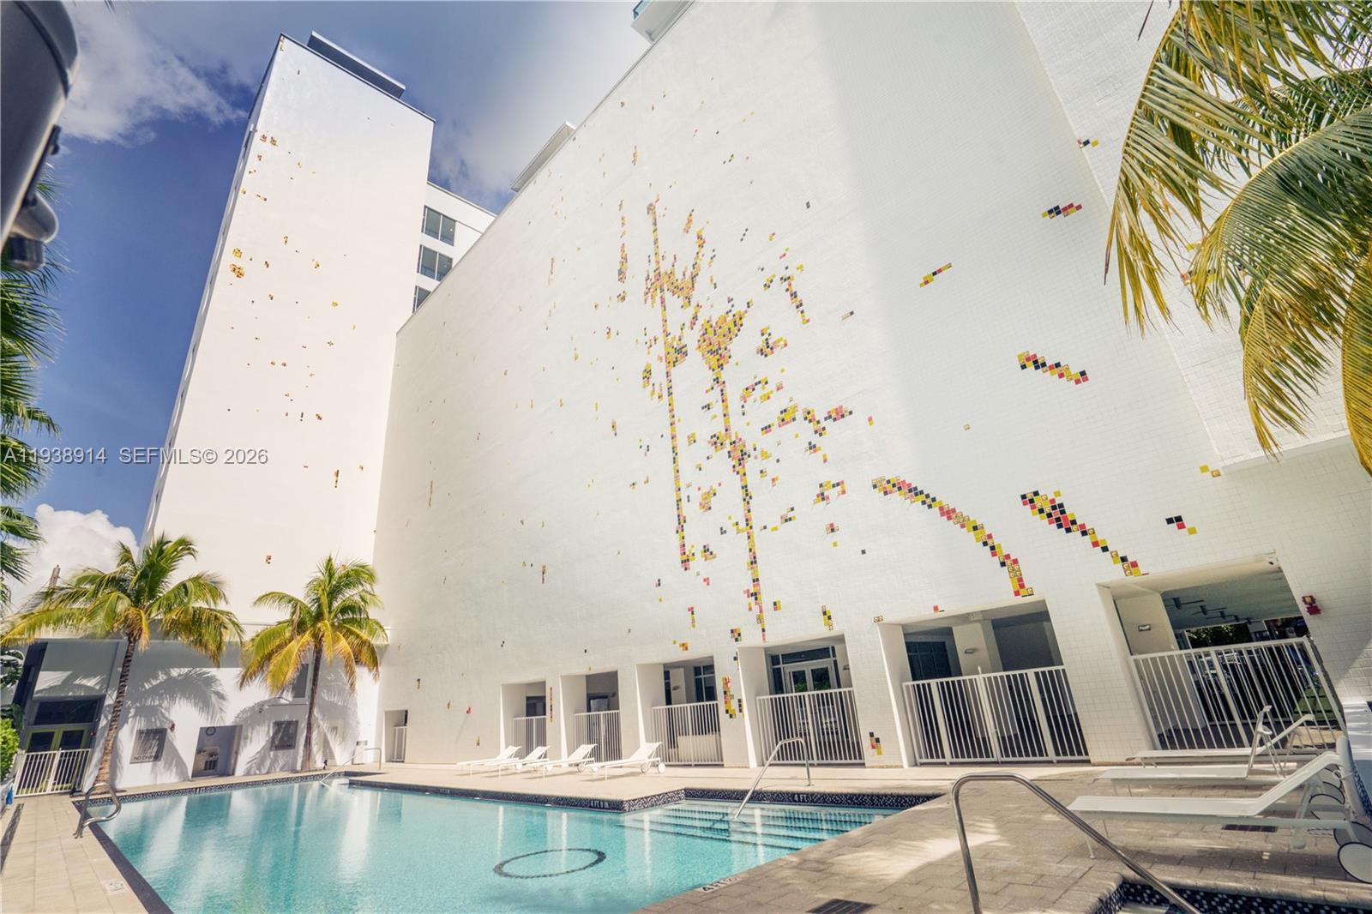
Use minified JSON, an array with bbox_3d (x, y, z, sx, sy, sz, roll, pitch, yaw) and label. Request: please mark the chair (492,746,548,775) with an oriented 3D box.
[{"bbox_3d":[-4.806,8.725,17.490,1.920,0.710,0.670,17,-30,-43],"label":"chair"}]

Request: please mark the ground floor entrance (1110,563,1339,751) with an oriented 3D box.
[{"bbox_3d":[8.048,3.063,9.282,0.600,2.650,2.280,17,-30,-43],"label":"ground floor entrance"}]

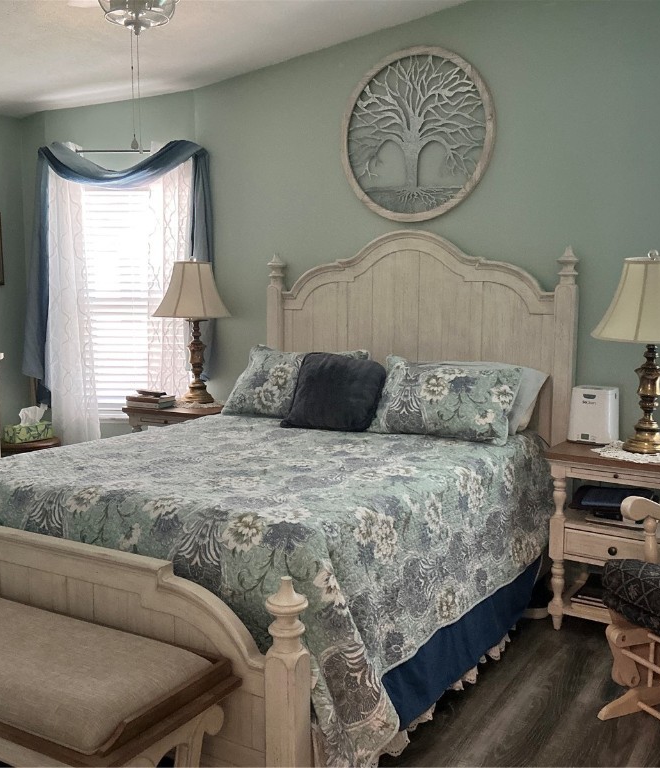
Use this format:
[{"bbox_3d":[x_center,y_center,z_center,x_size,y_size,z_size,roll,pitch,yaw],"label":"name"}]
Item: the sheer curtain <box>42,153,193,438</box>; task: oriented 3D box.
[{"bbox_3d":[-1.273,-0.320,5.097,0.903,2.060,0.120,0,7,3],"label":"sheer curtain"}]

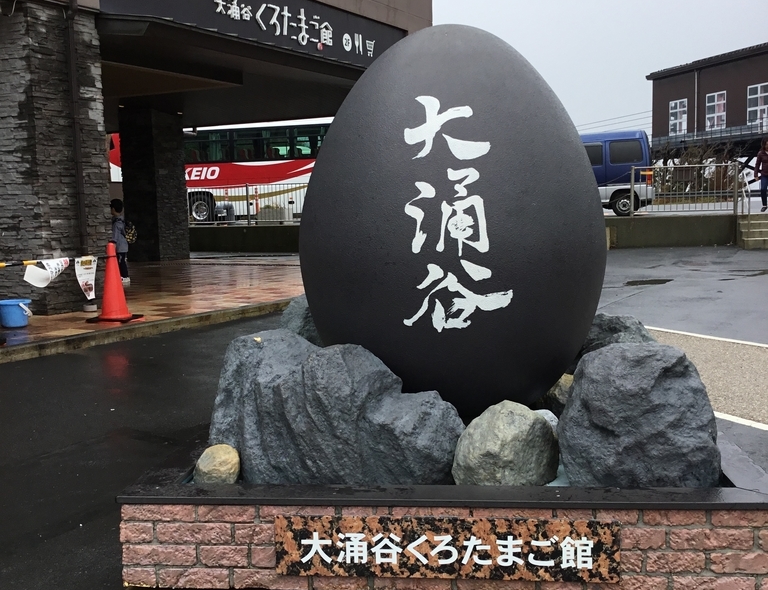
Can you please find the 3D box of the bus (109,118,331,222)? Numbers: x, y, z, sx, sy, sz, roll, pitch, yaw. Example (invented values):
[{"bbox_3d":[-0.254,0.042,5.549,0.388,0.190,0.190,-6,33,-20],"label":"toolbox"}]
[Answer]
[{"bbox_3d":[-3.502,-4.061,30.206,12.000,3.450,2.500,2,7,26],"label":"bus"}]

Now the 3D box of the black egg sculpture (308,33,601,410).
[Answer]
[{"bbox_3d":[0.257,-0.248,3.524,1.160,1.540,1.160,-1,6,5],"label":"black egg sculpture"}]

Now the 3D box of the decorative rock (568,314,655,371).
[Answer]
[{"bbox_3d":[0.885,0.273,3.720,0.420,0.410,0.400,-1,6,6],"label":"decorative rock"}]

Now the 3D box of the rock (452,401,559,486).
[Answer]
[{"bbox_3d":[0.382,0.451,2.880,0.320,0.260,0.290,-1,6,6],"label":"rock"}]

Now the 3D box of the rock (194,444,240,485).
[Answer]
[{"bbox_3d":[-0.515,0.534,2.830,0.140,0.150,0.130,-1,6,6],"label":"rock"}]

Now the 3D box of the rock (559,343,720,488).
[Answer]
[{"bbox_3d":[0.798,0.367,2.860,0.470,0.410,0.420,-1,6,6],"label":"rock"}]

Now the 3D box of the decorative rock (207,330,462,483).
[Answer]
[{"bbox_3d":[-0.155,0.348,2.980,0.770,0.470,0.480,-1,6,6],"label":"decorative rock"}]

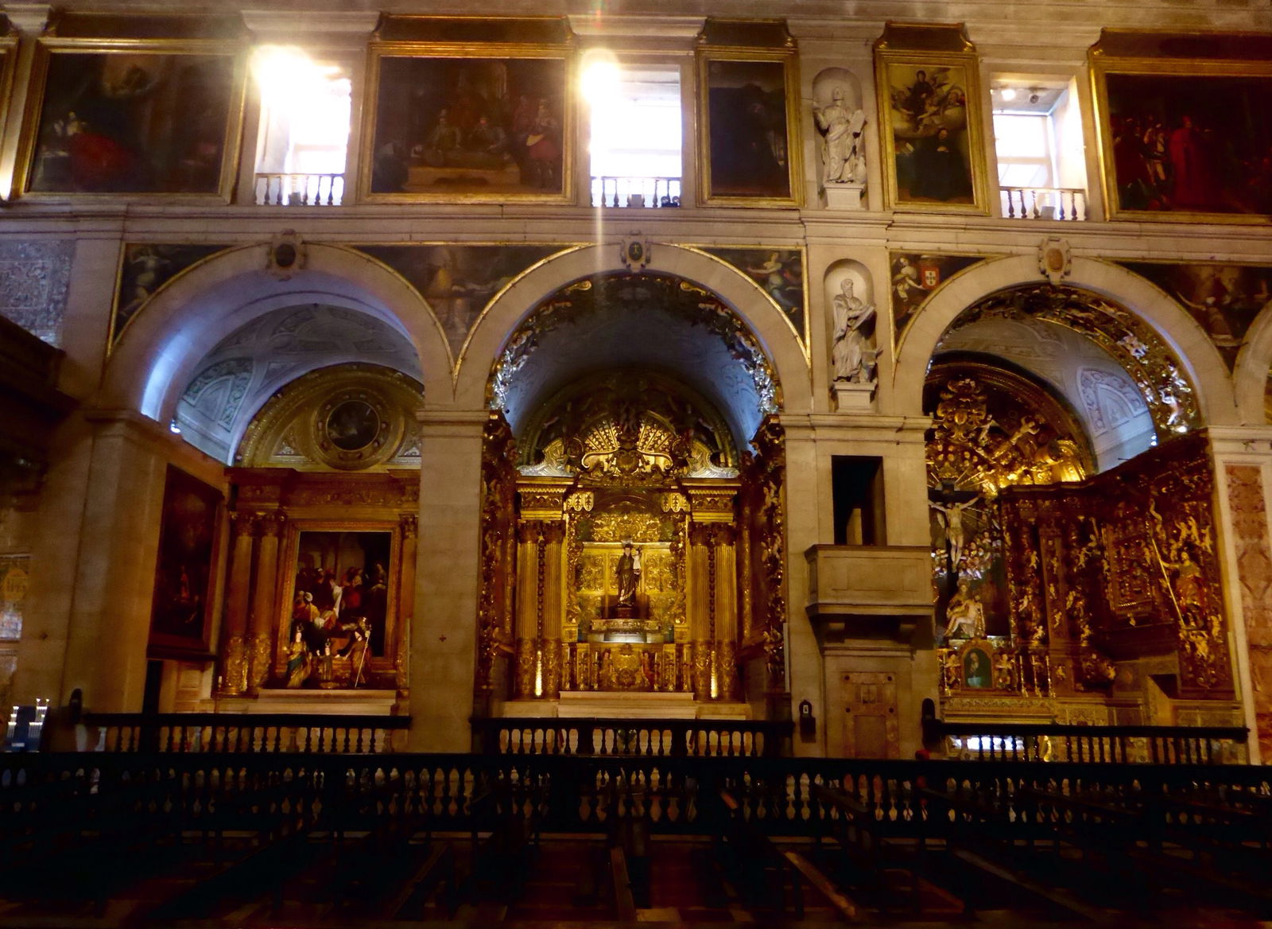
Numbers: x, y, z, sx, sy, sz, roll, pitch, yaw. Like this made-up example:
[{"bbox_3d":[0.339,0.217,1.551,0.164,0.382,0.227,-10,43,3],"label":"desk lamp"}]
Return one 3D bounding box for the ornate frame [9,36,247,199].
[{"bbox_3d":[-8.707,-6.000,15.294,3.687,3.170,0.180,0,-12,-1],"label":"ornate frame"}]

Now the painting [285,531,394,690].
[{"bbox_3d":[-5.763,2.748,17.394,2.050,2.900,0.170,1,-12,-1],"label":"painting"}]

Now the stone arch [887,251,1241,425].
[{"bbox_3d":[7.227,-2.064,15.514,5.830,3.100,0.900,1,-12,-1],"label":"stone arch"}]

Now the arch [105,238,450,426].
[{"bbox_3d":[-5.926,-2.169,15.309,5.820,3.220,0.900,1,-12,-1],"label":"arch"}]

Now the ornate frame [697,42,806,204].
[{"bbox_3d":[2.027,-6.078,15.734,1.920,3.190,0.220,1,-12,-1],"label":"ornate frame"}]

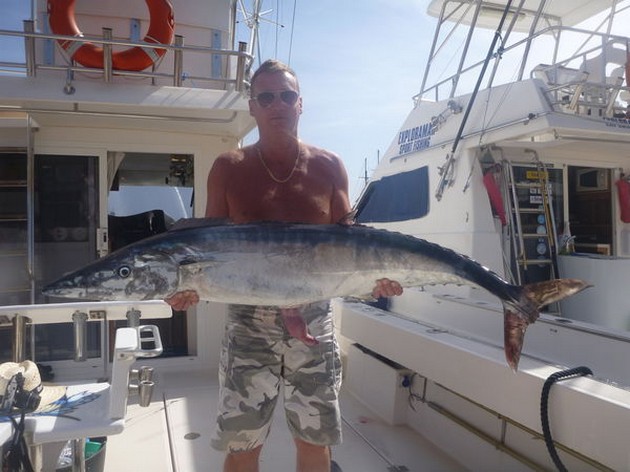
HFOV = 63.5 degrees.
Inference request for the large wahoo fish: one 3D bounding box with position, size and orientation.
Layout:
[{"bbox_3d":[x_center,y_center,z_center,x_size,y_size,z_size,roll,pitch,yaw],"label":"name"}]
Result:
[{"bbox_3d":[0.001,0.173,1.480,1.560,0.430,0.190,0,1,0],"label":"large wahoo fish"}]

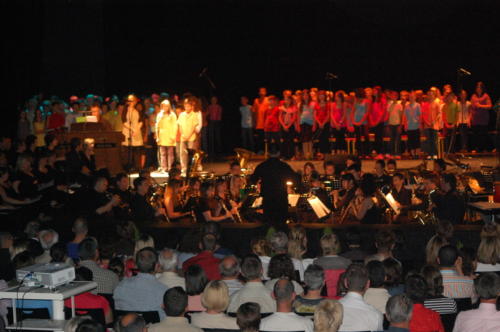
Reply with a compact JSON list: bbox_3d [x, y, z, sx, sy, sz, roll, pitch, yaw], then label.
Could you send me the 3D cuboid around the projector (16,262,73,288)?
[{"bbox_3d":[-1.556,0.833,11.100,0.330,0.115,0.285,3,7,28],"label":"projector"}]

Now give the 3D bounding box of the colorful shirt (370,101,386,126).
[{"bbox_3d":[2.718,-1.110,30.800,0.332,0.550,0.220,0,1,6],"label":"colorful shirt"}]

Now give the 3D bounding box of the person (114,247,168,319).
[{"bbox_3d":[-0.920,1.280,12.400,0.520,1.220,0.680,0,1,2],"label":"person"}]

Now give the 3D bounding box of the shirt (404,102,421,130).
[{"bbox_3d":[3.403,-1.037,30.500,0.328,0.586,0.220,0,1,6],"label":"shirt"}]

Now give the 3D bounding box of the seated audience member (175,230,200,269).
[{"bbox_3d":[-0.645,1.321,15.414,0.460,1.250,0.700,0,6,3],"label":"seated audience member"}]

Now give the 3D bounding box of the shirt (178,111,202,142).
[{"bbox_3d":[-1.144,-0.759,28.000,0.452,0.615,0.250,0,1,-3],"label":"shirt"}]

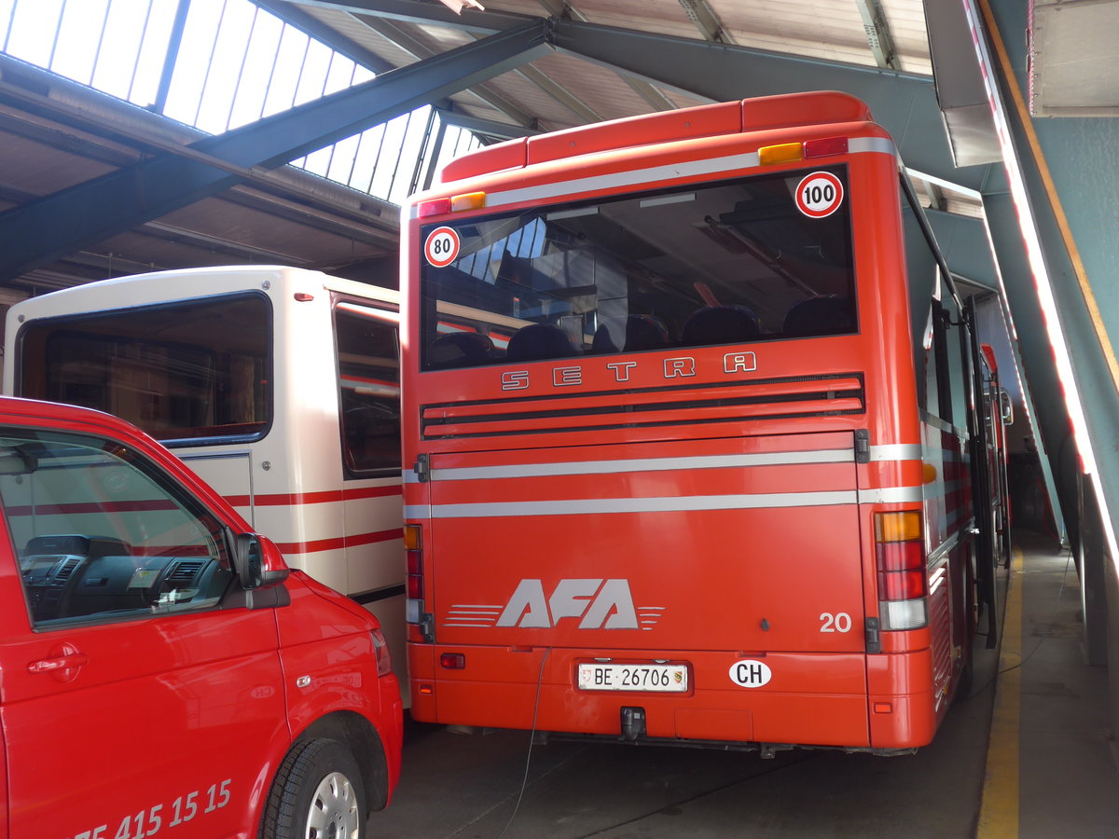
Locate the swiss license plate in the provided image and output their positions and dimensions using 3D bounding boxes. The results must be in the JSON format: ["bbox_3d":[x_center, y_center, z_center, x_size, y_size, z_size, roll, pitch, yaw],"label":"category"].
[{"bbox_3d":[0.321,1.138,4.835,0.510,0.113,0.015,-4,-4,23],"label":"swiss license plate"}]

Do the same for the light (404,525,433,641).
[{"bbox_3d":[-0.702,0.754,5.346,0.170,0.475,0.130,-4,-4,23],"label":"light"}]

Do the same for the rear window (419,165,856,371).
[{"bbox_3d":[0.272,-0.652,4.984,2.091,0.732,0.060,-4,-7,23],"label":"rear window"}]

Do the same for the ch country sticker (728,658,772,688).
[{"bbox_3d":[0.804,1.069,4.616,0.180,0.116,0.008,-4,-4,23],"label":"ch country sticker"}]

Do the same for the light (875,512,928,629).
[{"bbox_3d":[1.385,0.614,4.473,0.170,0.470,0.130,-4,-4,23],"label":"light"}]

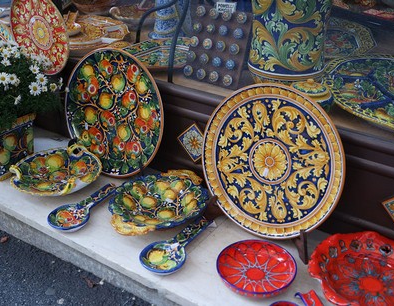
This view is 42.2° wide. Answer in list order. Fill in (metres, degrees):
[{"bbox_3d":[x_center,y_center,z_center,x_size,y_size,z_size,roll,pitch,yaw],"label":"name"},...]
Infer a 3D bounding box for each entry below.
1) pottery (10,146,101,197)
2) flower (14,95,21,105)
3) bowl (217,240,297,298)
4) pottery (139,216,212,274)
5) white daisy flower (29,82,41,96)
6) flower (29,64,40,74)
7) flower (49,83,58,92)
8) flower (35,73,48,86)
[{"bbox_3d":[-0.461,0.077,1.681,0.288,0.072,0.285,18,33,29],"label":"pottery"},{"bbox_3d":[-0.600,-0.177,1.710,0.016,0.034,0.034,26,28,-9],"label":"flower"},{"bbox_3d":[0.151,0.302,1.306,0.203,0.044,0.203,-1,29,1],"label":"bowl"},{"bbox_3d":[-0.045,0.253,1.403,0.122,0.034,0.272,18,33,29],"label":"pottery"},{"bbox_3d":[-0.537,-0.212,1.700,0.041,0.041,0.014,-21,1,-35],"label":"white daisy flower"},{"bbox_3d":[-0.552,-0.285,1.737,0.037,0.037,0.014,-23,-5,-37],"label":"flower"},{"bbox_3d":[-0.493,-0.225,1.760,0.029,0.029,0.016,-9,4,-14],"label":"flower"},{"bbox_3d":[-0.524,-0.247,1.730,0.040,0.040,0.016,-10,-1,-15],"label":"flower"}]

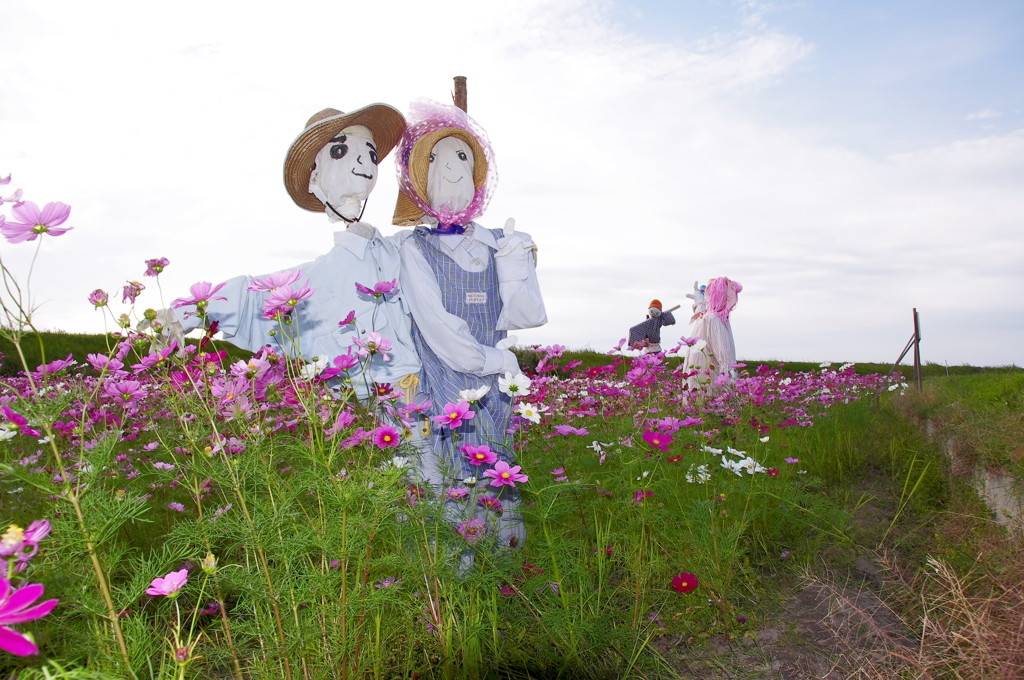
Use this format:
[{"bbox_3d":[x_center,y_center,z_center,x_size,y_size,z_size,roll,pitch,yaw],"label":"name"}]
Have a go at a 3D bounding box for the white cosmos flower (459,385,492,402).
[{"bbox_3d":[-0.089,0.128,1.830,0.077,0.042,0.072,0,-2,0],"label":"white cosmos flower"}]

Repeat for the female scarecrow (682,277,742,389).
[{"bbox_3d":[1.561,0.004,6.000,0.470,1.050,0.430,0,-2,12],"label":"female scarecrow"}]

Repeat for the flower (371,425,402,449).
[{"bbox_3d":[-0.332,0.255,2.030,0.066,0.064,0.030,0,-2,-3],"label":"flower"}]

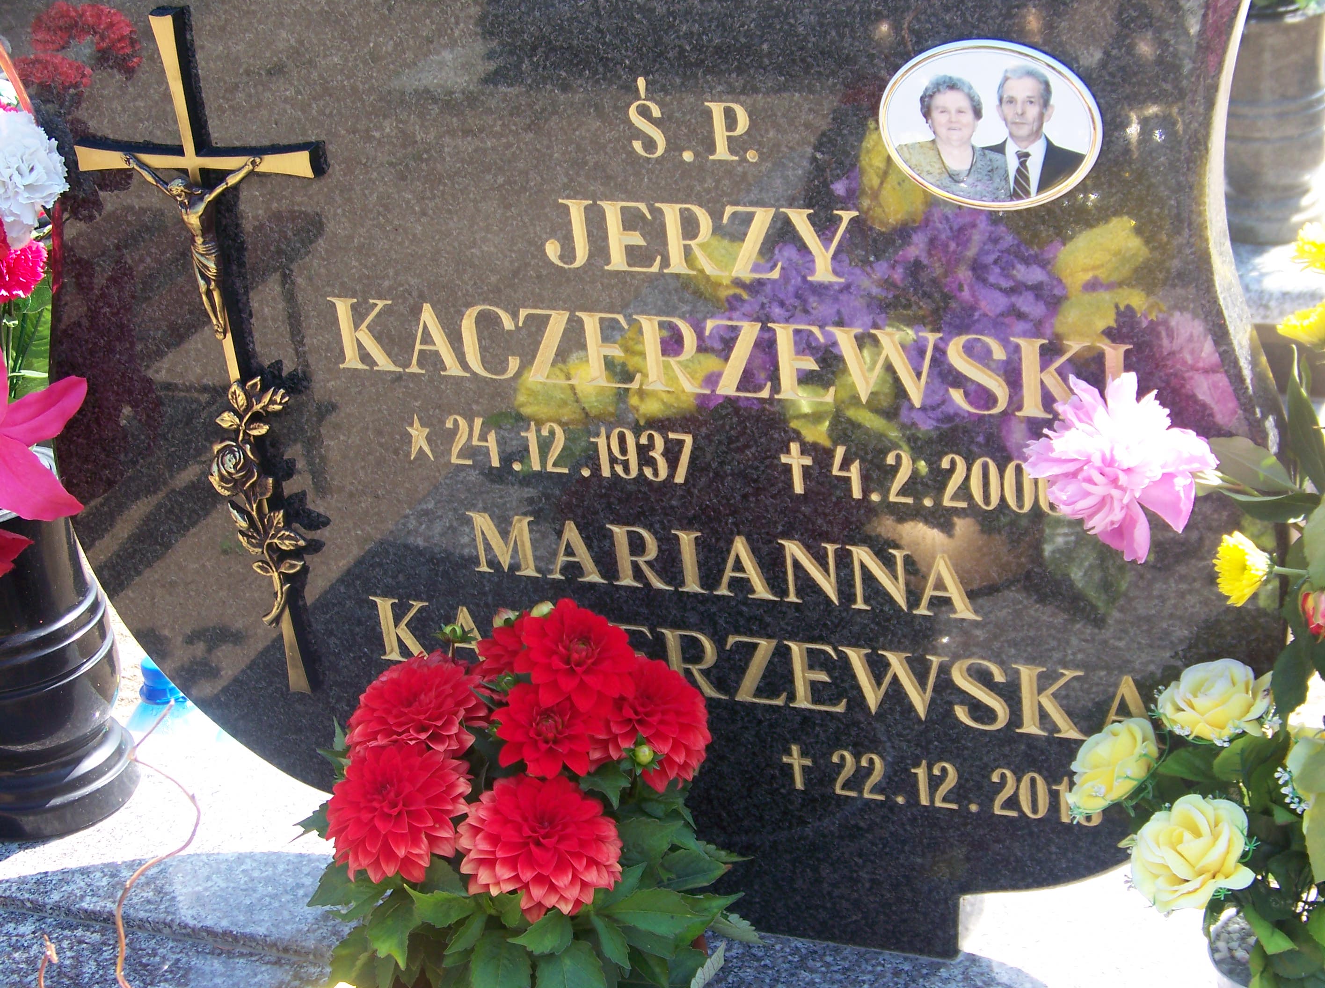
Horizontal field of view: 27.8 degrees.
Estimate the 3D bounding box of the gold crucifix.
[{"bbox_3d":[-0.247,-0.066,1.542,0.151,0.431,0.037,5,30,22],"label":"gold crucifix"}]

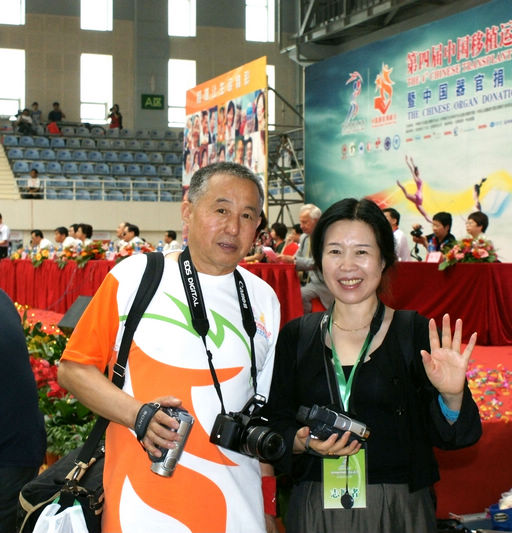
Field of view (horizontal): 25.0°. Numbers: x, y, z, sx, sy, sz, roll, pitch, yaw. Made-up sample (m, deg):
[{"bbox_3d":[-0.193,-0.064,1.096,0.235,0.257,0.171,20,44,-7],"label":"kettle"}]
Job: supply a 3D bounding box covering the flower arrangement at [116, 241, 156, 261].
[{"bbox_3d":[-1.397,-0.152,13.500,0.360,0.310,0.580,0,1,-23],"label":"flower arrangement"}]

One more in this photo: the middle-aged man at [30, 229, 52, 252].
[{"bbox_3d":[-3.823,-0.022,20.400,0.680,1.270,0.500,0,1,-23],"label":"middle-aged man"}]

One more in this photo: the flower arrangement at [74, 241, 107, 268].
[{"bbox_3d":[-2.192,-0.159,15.300,0.370,0.360,0.560,0,1,-23],"label":"flower arrangement"}]

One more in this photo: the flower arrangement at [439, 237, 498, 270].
[{"bbox_3d":[2.060,-0.128,11.200,0.420,0.330,0.580,0,1,-23],"label":"flower arrangement"}]

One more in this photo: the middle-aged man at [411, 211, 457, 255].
[{"bbox_3d":[1.943,0.071,12.300,0.660,1.280,0.500,0,1,-23],"label":"middle-aged man"}]

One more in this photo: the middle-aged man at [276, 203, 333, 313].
[{"bbox_3d":[0.523,0.078,10.500,0.800,1.310,0.550,0,1,-23],"label":"middle-aged man"}]

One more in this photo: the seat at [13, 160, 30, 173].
[{"bbox_3d":[-7.003,-2.978,34.500,0.460,0.390,0.430,0,1,-23],"label":"seat"}]

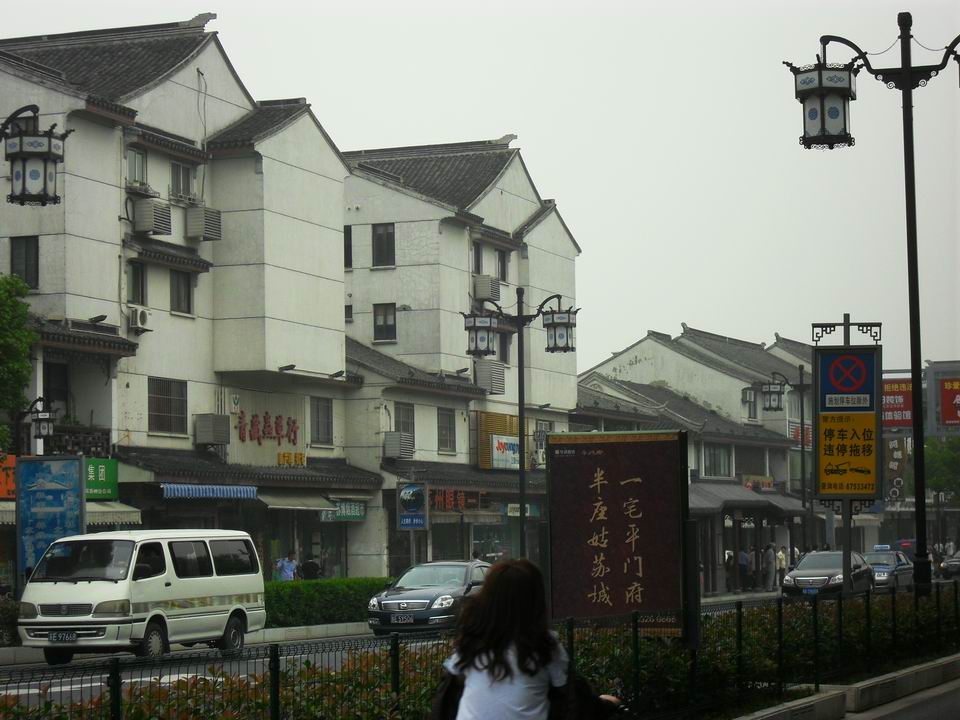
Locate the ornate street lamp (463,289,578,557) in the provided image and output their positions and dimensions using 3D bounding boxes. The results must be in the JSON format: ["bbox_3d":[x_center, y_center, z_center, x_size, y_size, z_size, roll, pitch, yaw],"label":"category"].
[{"bbox_3d":[1.145,2.316,65.689,3.050,8.480,0.950,-2,-4,20],"label":"ornate street lamp"}]

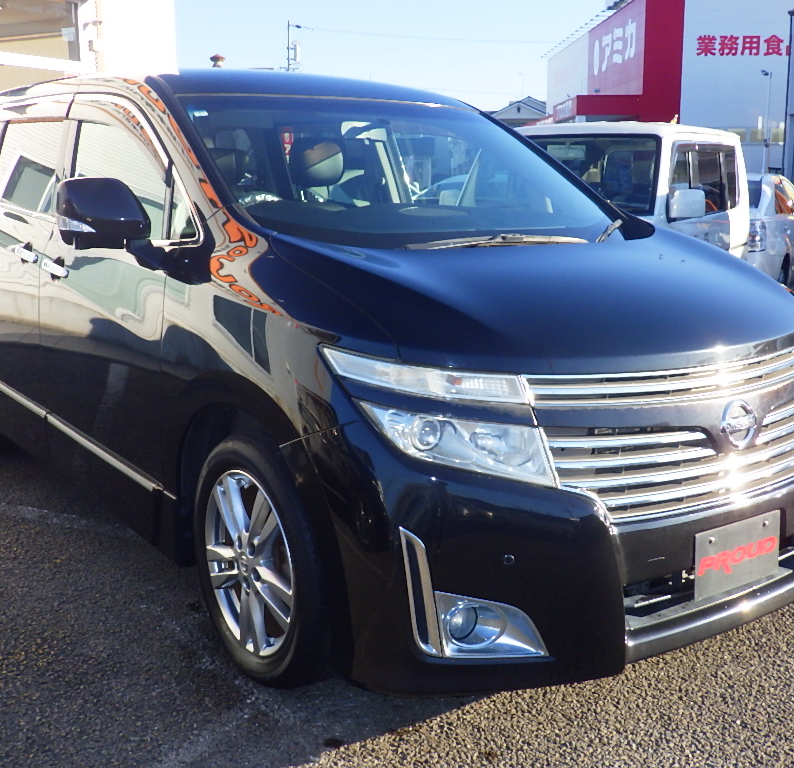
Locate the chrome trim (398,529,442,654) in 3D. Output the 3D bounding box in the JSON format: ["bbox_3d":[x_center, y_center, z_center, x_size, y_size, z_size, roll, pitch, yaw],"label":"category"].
[{"bbox_3d":[0.053,0.455,2.207,0.085,0.295,0.050,2,11,9],"label":"chrome trim"}]

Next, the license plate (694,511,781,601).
[{"bbox_3d":[0.841,0.420,2.482,0.330,0.165,0.018,-7,10,-35],"label":"license plate"}]

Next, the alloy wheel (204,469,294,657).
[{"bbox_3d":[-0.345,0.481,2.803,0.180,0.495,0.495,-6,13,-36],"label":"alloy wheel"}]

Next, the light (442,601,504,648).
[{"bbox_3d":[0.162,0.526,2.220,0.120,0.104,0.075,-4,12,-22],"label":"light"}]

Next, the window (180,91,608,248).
[{"bbox_3d":[0.063,-0.731,3.358,1.450,0.105,0.940,-7,45,-35],"label":"window"}]

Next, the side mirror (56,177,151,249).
[{"bbox_3d":[-0.814,-0.475,2.806,0.240,0.200,0.150,-7,13,-35],"label":"side mirror"}]

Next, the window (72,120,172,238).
[{"bbox_3d":[-0.952,-0.718,3.449,0.040,0.410,0.940,8,5,-38],"label":"window"}]

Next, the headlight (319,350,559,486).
[{"bbox_3d":[0.083,0.076,2.366,0.330,0.285,0.540,-6,13,-36],"label":"headlight"}]

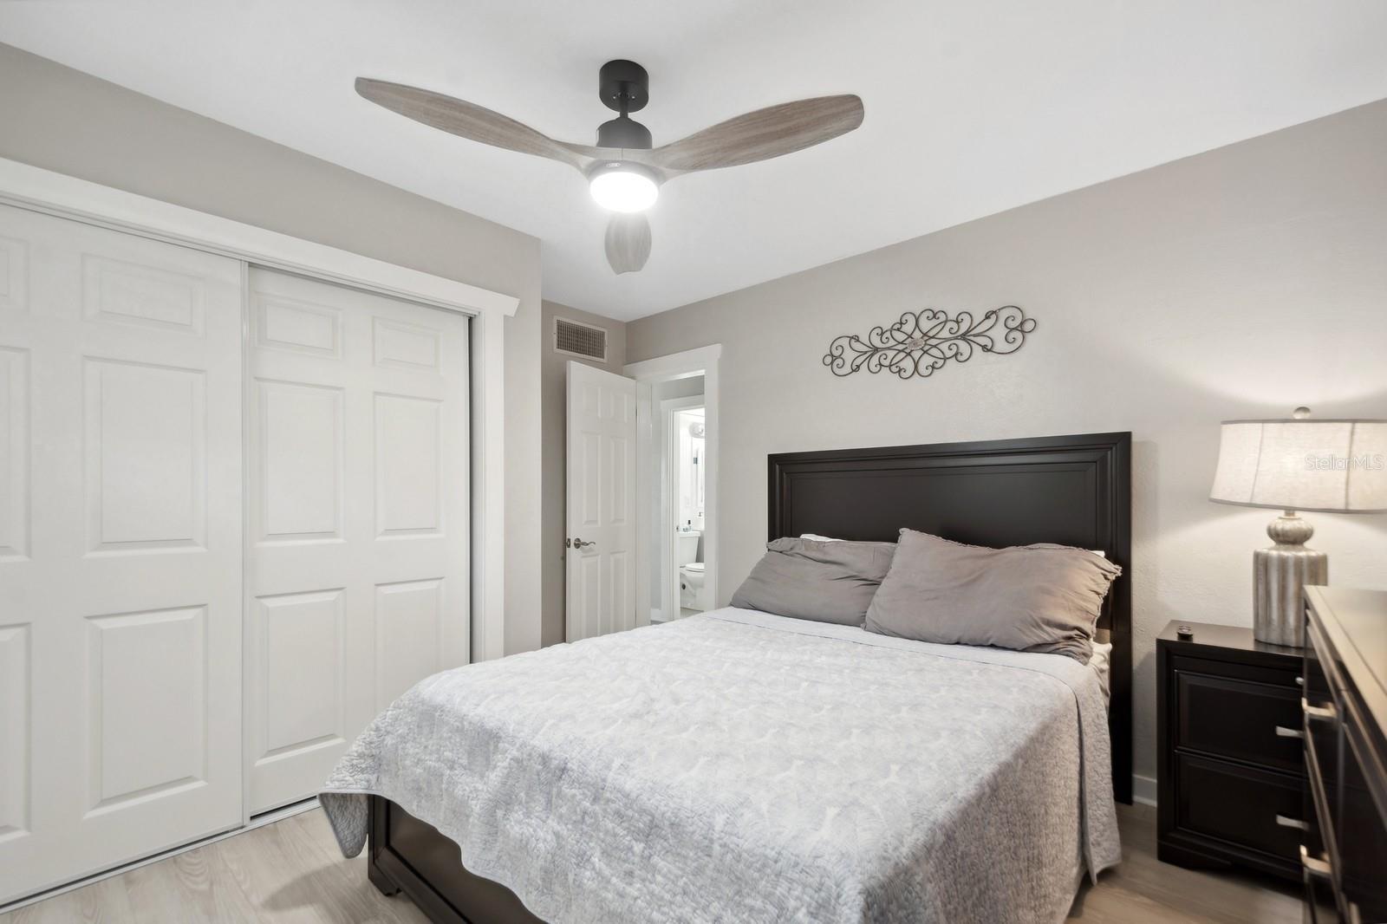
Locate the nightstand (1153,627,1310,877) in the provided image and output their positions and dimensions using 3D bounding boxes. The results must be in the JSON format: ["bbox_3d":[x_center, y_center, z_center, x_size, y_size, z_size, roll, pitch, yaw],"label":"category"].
[{"bbox_3d":[1.852,0.915,1.792,0.625,0.700,0.380,-3,-3,41],"label":"nightstand"}]

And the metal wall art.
[{"bbox_3d":[1.083,-0.571,2.801,1.015,0.325,0.030,-3,-3,41],"label":"metal wall art"}]

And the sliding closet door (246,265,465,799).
[{"bbox_3d":[-1.364,0.285,2.354,0.037,1.980,0.915,-3,-3,41],"label":"sliding closet door"}]

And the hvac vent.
[{"bbox_3d":[-0.741,-0.817,3.878,0.025,0.240,0.450,-3,-3,41],"label":"hvac vent"}]

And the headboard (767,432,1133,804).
[{"bbox_3d":[1.077,0.628,2.760,1.660,1.410,0.075,-3,-3,41],"label":"headboard"}]

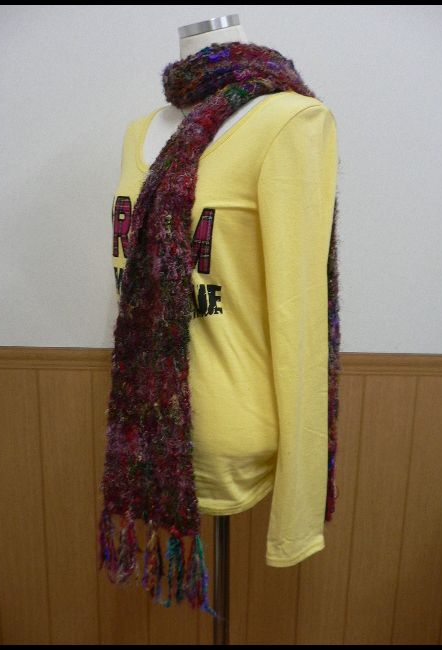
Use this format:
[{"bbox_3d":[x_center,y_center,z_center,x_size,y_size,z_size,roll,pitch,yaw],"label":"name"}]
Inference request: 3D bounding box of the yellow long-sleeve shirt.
[{"bbox_3d":[-0.002,0.005,0.968,0.260,0.635,0.395,-11,18,-42],"label":"yellow long-sleeve shirt"}]

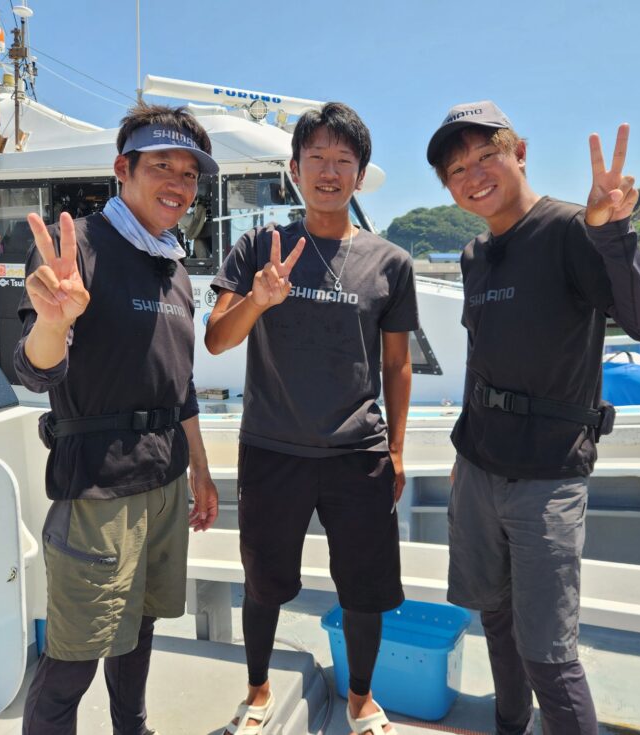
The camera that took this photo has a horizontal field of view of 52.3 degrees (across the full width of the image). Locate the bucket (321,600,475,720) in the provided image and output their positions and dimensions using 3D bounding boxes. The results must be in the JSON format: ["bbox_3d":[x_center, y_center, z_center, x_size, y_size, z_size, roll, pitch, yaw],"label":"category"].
[{"bbox_3d":[0.254,0.941,2.127,0.412,0.263,0.279,3,7,24],"label":"bucket"}]

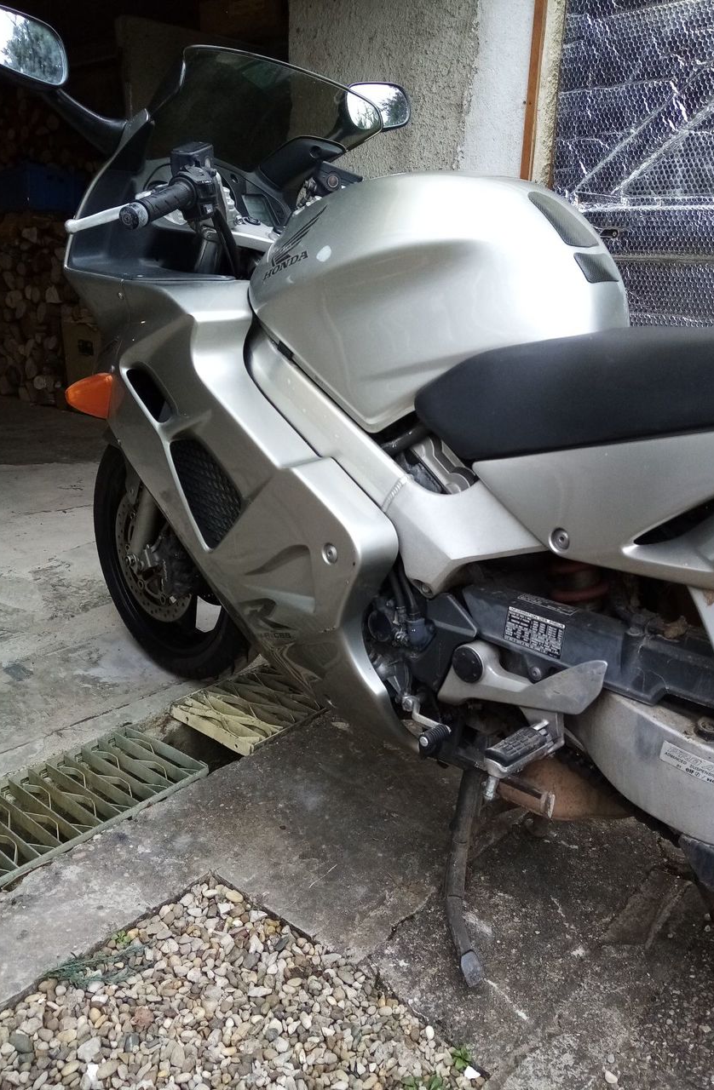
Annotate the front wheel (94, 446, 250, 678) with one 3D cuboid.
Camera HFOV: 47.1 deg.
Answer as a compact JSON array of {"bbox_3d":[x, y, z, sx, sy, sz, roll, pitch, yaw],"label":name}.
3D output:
[{"bbox_3d":[-0.392,0.010,1.798,0.600,0.600,0.125,20,26,41],"label":"front wheel"}]

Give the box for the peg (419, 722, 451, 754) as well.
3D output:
[{"bbox_3d":[0.108,0.262,1.126,0.027,0.027,0.048,18,26,38],"label":"peg"}]

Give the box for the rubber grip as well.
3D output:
[{"bbox_3d":[-0.260,-0.455,1.087,0.040,0.040,0.150,10,38,22],"label":"rubber grip"}]

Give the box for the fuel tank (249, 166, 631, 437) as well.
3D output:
[{"bbox_3d":[0.121,-0.356,1.179,0.570,0.340,0.360,18,26,38],"label":"fuel tank"}]

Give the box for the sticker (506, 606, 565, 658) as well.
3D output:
[{"bbox_3d":[0.231,0.114,1.068,0.086,0.050,0.003,18,26,38],"label":"sticker"}]

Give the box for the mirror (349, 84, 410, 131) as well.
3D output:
[{"bbox_3d":[0.032,-0.860,1.614,0.160,0.085,0.060,-12,24,-32],"label":"mirror"}]

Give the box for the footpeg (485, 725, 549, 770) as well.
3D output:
[{"bbox_3d":[0.198,0.255,1.006,0.038,0.028,0.082,18,26,38],"label":"footpeg"}]

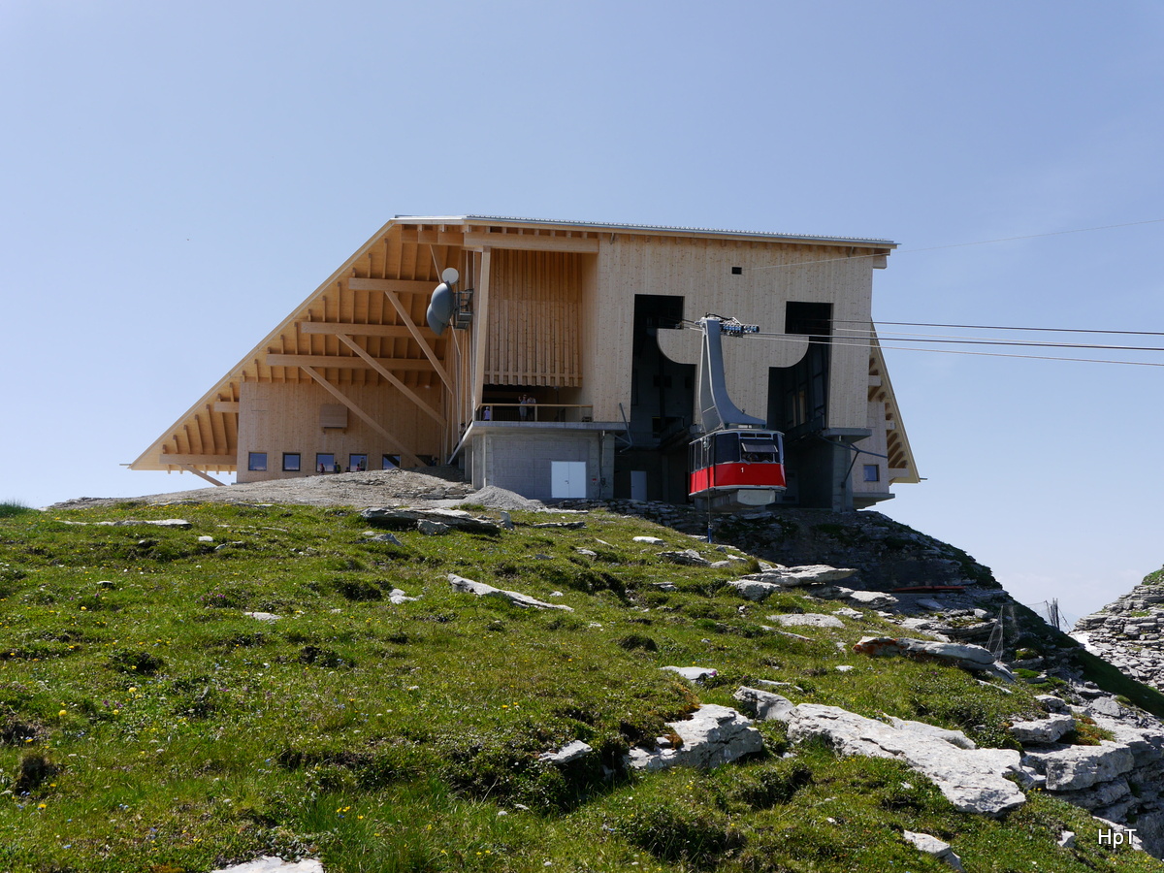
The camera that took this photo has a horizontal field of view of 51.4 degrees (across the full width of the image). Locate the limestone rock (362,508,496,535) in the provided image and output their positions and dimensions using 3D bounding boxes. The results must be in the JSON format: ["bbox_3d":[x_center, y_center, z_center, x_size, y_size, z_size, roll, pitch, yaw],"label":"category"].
[{"bbox_3d":[-3.334,1.843,26.590,2.876,0.585,1.334,1,-10,-7],"label":"limestone rock"}]

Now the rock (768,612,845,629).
[{"bbox_3d":[2.369,1.939,12.773,0.762,0.163,0.511,-2,-10,10],"label":"rock"}]

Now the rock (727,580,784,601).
[{"bbox_3d":[2.150,1.921,15.032,0.692,0.249,0.464,-2,-10,8],"label":"rock"}]

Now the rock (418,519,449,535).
[{"bbox_3d":[-3.205,1.965,26.226,0.688,0.376,0.461,1,-10,-7],"label":"rock"}]

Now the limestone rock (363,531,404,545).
[{"bbox_3d":[-3.785,1.934,23.097,0.747,0.279,0.501,1,-10,-9],"label":"limestone rock"}]

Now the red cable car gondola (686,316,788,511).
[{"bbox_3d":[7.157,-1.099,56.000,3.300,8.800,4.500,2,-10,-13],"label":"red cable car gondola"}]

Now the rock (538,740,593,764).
[{"bbox_3d":[-0.088,1.630,6.248,0.269,0.116,0.194,0,-9,-1],"label":"rock"}]

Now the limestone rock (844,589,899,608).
[{"bbox_3d":[3.917,2.198,16.376,0.705,0.222,0.472,-3,-10,13],"label":"limestone rock"}]

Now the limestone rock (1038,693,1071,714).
[{"bbox_3d":[3.737,2.120,9.605,0.252,0.159,0.208,-4,-10,20],"label":"limestone rock"}]

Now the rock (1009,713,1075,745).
[{"bbox_3d":[3.112,1.977,8.185,0.426,0.208,0.329,-4,-10,20],"label":"rock"}]

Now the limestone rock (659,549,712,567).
[{"bbox_3d":[1.755,2.068,20.568,0.822,0.279,0.551,-1,-10,5],"label":"limestone rock"}]

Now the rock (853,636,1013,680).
[{"bbox_3d":[3.139,1.984,10.837,1.368,0.336,0.592,-3,-10,16],"label":"rock"}]

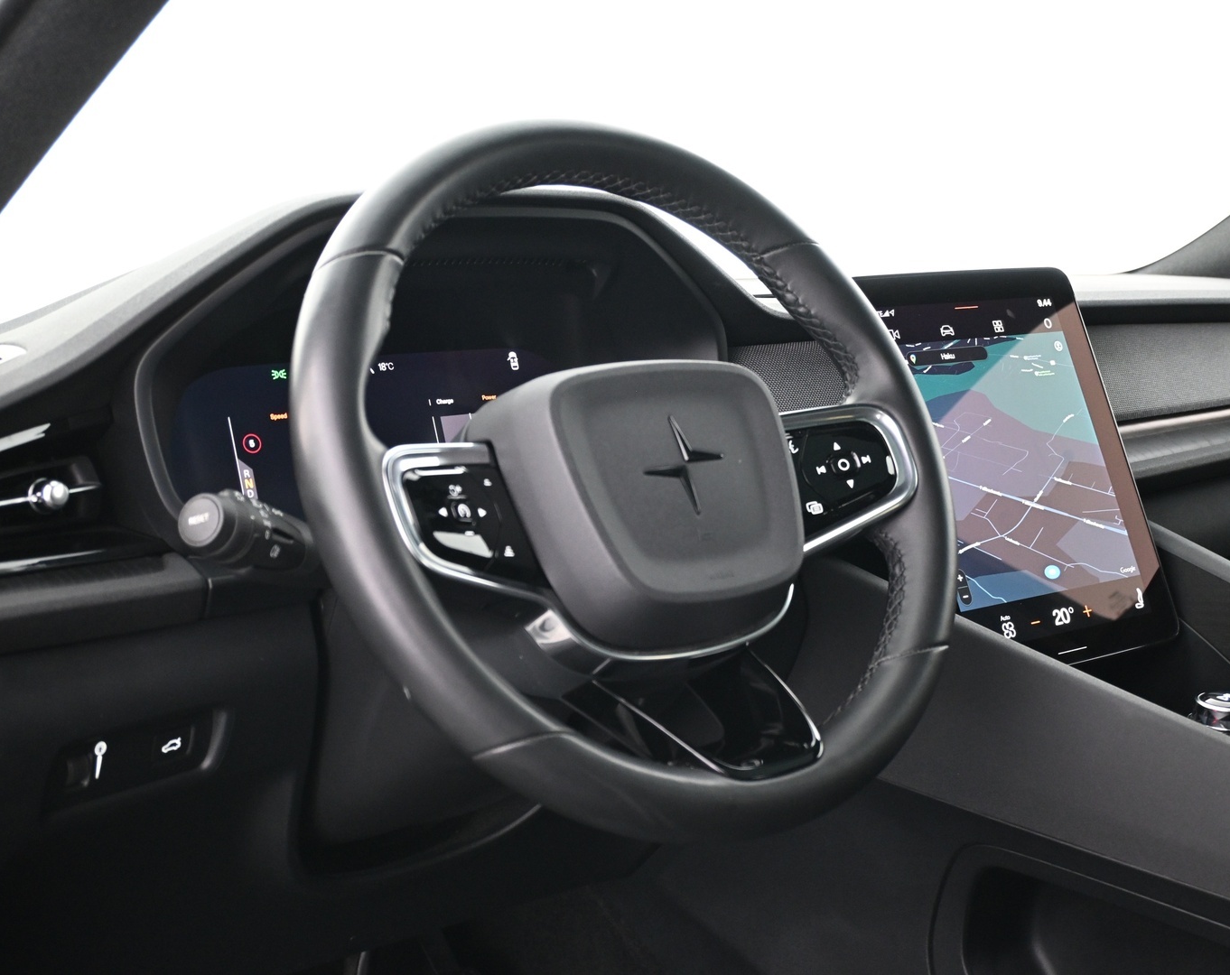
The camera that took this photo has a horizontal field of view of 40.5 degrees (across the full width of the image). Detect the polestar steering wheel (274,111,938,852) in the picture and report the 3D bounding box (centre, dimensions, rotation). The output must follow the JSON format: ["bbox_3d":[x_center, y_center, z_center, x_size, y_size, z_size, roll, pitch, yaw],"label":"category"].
[{"bbox_3d":[0.014,-0.008,0.814,0.370,0.370,0.100,-8,-18,-35],"label":"polestar steering wheel"}]

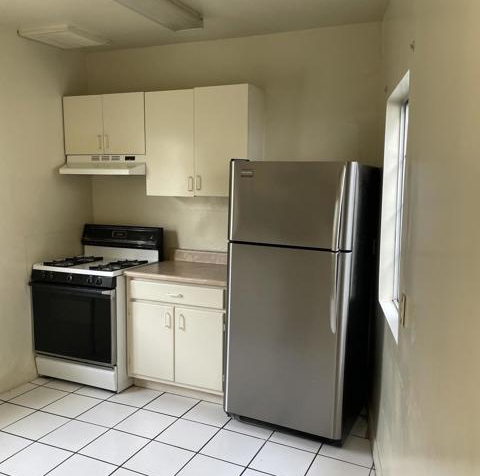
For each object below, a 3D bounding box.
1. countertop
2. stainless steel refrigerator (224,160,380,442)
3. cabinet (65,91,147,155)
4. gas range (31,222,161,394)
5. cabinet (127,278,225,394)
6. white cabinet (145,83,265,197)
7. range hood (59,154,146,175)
[{"bbox_3d":[-0.305,0.260,3.561,0.810,0.040,0.650,4,7,24],"label":"countertop"},{"bbox_3d":[0.423,0.348,3.208,0.763,1.665,0.755,4,7,24],"label":"stainless steel refrigerator"},{"bbox_3d":[-1.012,-0.911,3.966,0.793,0.466,0.320,4,7,24],"label":"cabinet"},{"bbox_3d":[-1.096,0.504,3.831,0.770,1.155,0.700,4,7,24],"label":"gas range"},{"bbox_3d":[-0.319,0.682,3.622,0.810,0.818,0.630,4,7,24],"label":"cabinet"},{"bbox_3d":[-0.267,-0.703,3.648,0.835,0.779,0.320,4,7,24],"label":"white cabinet"},{"bbox_3d":[-1.034,-0.588,3.921,0.760,0.162,0.480,4,7,24],"label":"range hood"}]

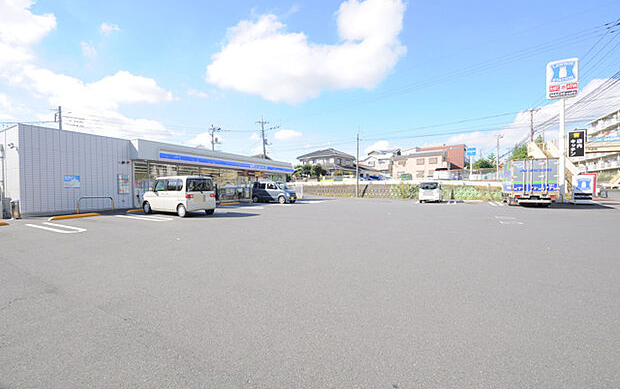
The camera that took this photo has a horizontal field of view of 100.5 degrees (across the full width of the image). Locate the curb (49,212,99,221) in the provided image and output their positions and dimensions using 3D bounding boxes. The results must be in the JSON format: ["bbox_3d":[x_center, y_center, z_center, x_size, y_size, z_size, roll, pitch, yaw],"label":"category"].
[{"bbox_3d":[-9.620,0.910,10.660,0.200,0.120,1.800,1,2,17],"label":"curb"}]

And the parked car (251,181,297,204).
[{"bbox_3d":[-2.780,-0.182,19.806,3.395,1.645,1.475,1,2,29],"label":"parked car"}]

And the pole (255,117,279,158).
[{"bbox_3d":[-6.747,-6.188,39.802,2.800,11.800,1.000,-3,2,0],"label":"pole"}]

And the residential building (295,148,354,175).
[{"bbox_3d":[3.600,-5.973,56.021,9.750,8.200,8.000,2,3,40],"label":"residential building"}]

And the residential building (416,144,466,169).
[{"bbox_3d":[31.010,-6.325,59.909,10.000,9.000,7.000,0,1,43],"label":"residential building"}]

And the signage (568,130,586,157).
[{"bbox_3d":[19.280,-3.623,18.681,0.870,1.880,0.160,1,2,26],"label":"signage"}]

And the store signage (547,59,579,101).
[{"bbox_3d":[18.600,-8.386,18.959,1.580,2.720,0.380,1,2,25],"label":"store signage"}]

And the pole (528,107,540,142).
[{"bbox_3d":[28.679,-5.600,32.913,1.200,11.200,0.500,0,1,29],"label":"pole"}]

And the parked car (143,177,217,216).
[{"bbox_3d":[-6.085,0.043,11.857,3.395,1.750,1.475,0,1,29],"label":"parked car"}]

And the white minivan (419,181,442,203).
[{"bbox_3d":[10.099,-0.151,21.507,1.480,1.650,3.400,0,1,29],"label":"white minivan"}]

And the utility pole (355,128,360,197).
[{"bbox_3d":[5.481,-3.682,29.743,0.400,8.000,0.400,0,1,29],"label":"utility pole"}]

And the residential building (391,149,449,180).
[{"bbox_3d":[23.600,-5.538,55.036,10.200,7.000,5.800,2,3,40],"label":"residential building"}]

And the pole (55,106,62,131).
[{"bbox_3d":[-30.800,-5.349,31.828,0.700,11.100,0.600,1,2,18],"label":"pole"}]

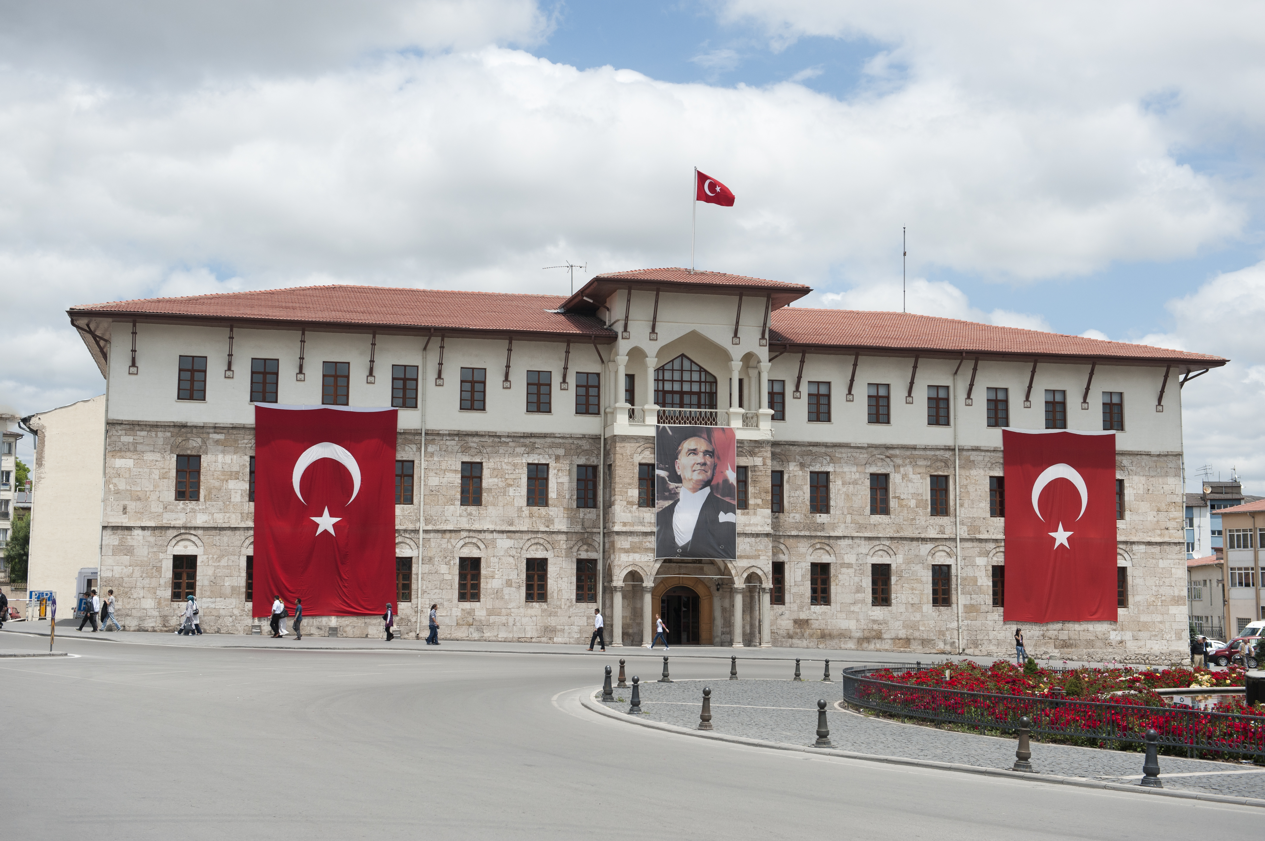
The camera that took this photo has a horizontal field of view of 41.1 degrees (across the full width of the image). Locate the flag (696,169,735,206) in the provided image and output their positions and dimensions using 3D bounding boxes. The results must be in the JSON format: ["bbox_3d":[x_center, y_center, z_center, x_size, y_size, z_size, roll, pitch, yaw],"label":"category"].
[{"bbox_3d":[3.884,-10.885,78.860,1.720,1.680,0.350,0,-7,6],"label":"flag"}]

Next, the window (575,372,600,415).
[{"bbox_3d":[-2.013,-1.223,76.643,1.103,1.892,0.180,2,-6,-13],"label":"window"}]

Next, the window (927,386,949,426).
[{"bbox_3d":[14.500,-0.693,79.729,1.135,1.888,0.150,2,-7,-13],"label":"window"}]

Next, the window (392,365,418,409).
[{"bbox_3d":[-10.078,-1.511,74.794,1.150,1.887,0.180,2,-6,-13],"label":"window"}]

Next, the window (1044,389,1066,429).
[{"bbox_3d":[20.387,-0.520,81.095,1.135,1.888,0.150,2,-7,-13],"label":"window"}]

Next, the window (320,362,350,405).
[{"bbox_3d":[-12.903,-1.613,73.382,1.135,1.888,0.150,2,-7,-13],"label":"window"}]

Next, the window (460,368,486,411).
[{"bbox_3d":[-7.052,-1.386,74.734,1.135,1.888,0.150,2,-7,-13],"label":"window"}]

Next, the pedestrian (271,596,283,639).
[{"bbox_3d":[-14.861,8.206,70.402,0.520,1.770,0.500,2,-7,-13],"label":"pedestrian"}]

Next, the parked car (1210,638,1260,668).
[{"bbox_3d":[34.877,13.287,96.800,4.050,1.770,1.730,0,-7,6],"label":"parked car"}]

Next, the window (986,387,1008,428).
[{"bbox_3d":[17.595,-0.624,81.150,1.085,1.848,0.180,2,-6,-13],"label":"window"}]

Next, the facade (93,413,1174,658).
[{"bbox_3d":[2.570,5.664,75.856,50.800,10.171,3.000,2,-6,-13],"label":"facade"}]

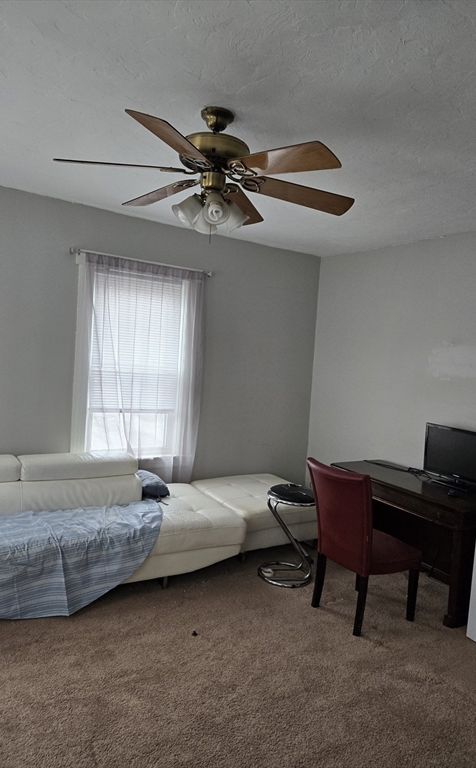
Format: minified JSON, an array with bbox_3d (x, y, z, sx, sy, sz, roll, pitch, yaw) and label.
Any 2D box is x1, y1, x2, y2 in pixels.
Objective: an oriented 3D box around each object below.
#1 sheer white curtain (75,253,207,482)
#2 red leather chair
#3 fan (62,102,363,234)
[{"bbox_3d":[-0.834,-0.024,4.399,1.130,2.030,0.120,1,4,-34],"label":"sheer white curtain"},{"bbox_3d":[0.834,1.017,3.327,0.555,0.975,0.475,1,4,-35],"label":"red leather chair"},{"bbox_3d":[-0.114,-0.973,2.328,1.250,0.510,1.330,5,4,17],"label":"fan"}]

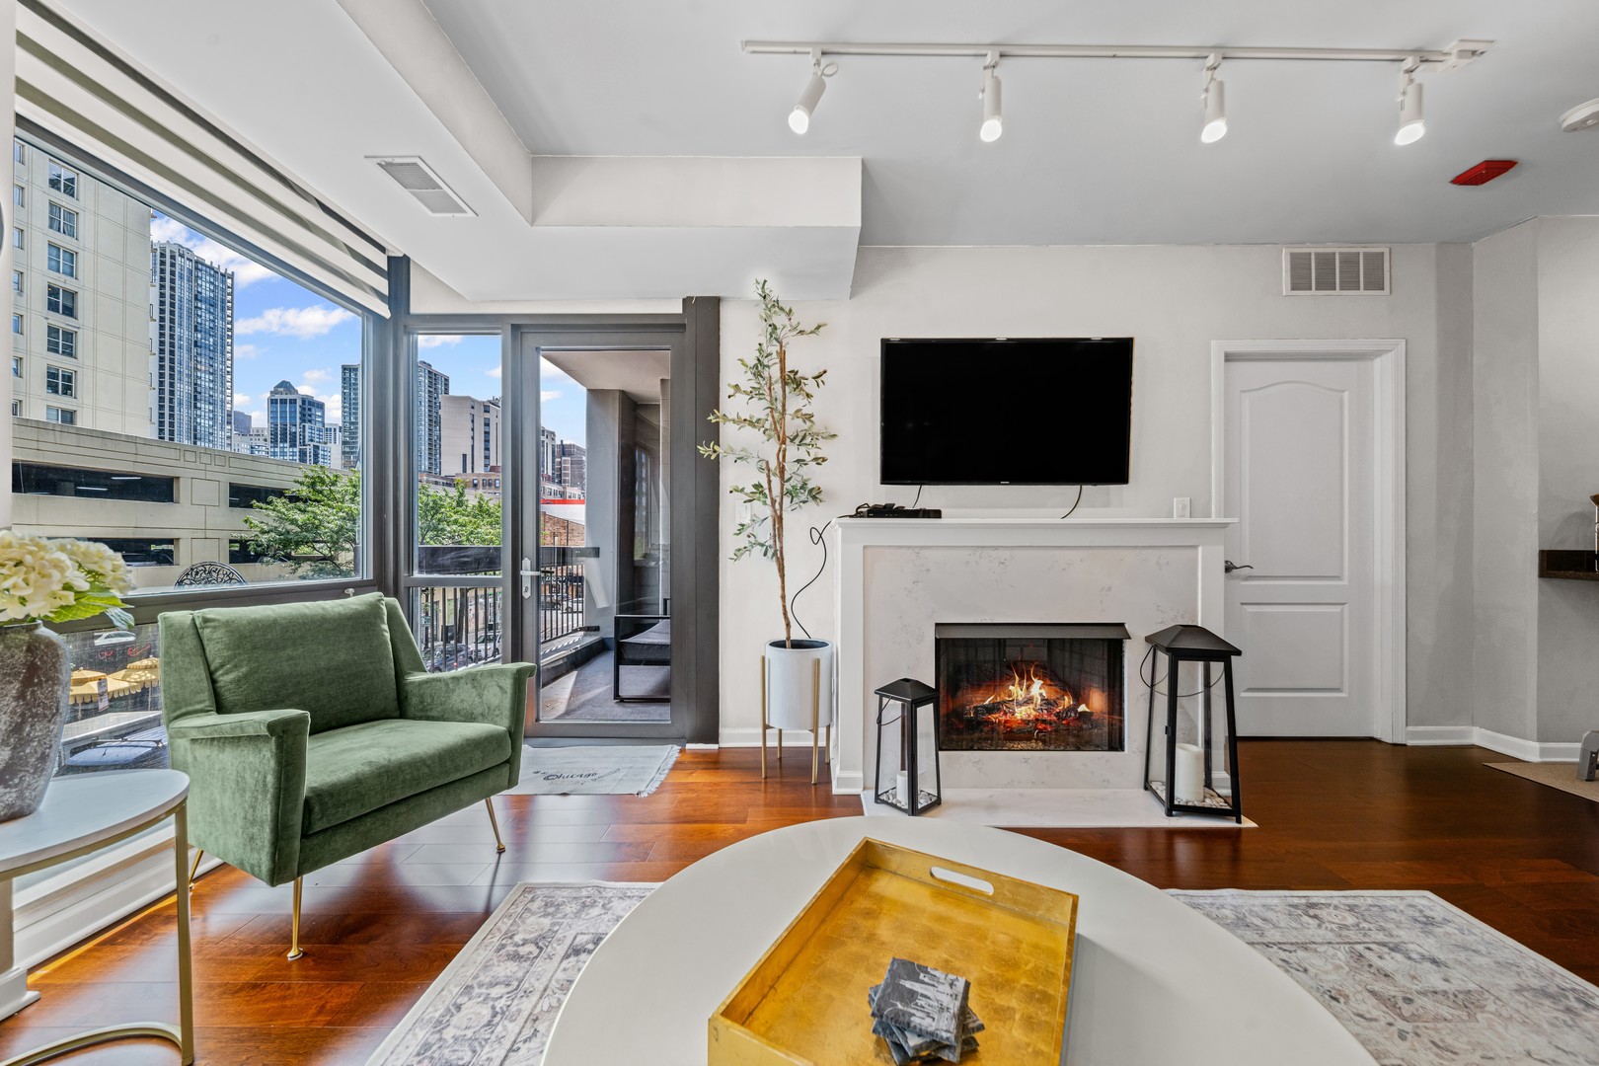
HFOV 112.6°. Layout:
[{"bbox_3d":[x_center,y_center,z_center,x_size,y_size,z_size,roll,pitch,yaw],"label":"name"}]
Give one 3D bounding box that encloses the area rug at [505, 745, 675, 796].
[{"bbox_3d":[-1.040,1.106,2.510,0.850,0.012,0.510,0,0,0],"label":"area rug"}]

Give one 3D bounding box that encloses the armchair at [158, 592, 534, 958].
[{"bbox_3d":[-1.475,0.687,1.785,0.810,0.850,0.730,0,0,31],"label":"armchair"}]

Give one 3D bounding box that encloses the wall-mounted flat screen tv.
[{"bbox_3d":[1.022,-0.597,2.655,1.235,0.710,0.060,0,4,0],"label":"wall-mounted flat screen tv"}]

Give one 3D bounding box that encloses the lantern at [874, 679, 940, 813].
[{"bbox_3d":[0.443,0.846,2.165,0.175,0.510,0.175,0,0,-42],"label":"lantern"}]

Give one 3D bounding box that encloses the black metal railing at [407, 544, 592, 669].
[{"bbox_3d":[-2.250,0.550,4.330,0.080,0.920,2.600,0,-1,1],"label":"black metal railing"}]

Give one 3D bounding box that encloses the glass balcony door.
[{"bbox_3d":[-1.090,0.010,2.860,0.910,2.180,0.080,0,-1,1],"label":"glass balcony door"}]

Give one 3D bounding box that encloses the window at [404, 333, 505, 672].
[{"bbox_3d":[-1.810,0.005,2.800,0.540,2.120,0.080,0,0,0],"label":"window"}]

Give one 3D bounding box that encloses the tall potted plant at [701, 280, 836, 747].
[{"bbox_3d":[-0.120,-0.030,2.480,0.620,2.250,0.540,0,-1,0],"label":"tall potted plant"}]

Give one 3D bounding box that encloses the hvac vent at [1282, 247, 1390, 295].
[{"bbox_3d":[2.785,-1.360,2.770,0.557,0.250,0.025,0,-1,1],"label":"hvac vent"}]

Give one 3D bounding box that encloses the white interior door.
[{"bbox_3d":[2.670,0.082,2.870,0.860,2.040,0.060,0,-1,1],"label":"white interior door"}]

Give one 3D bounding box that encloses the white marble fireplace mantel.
[{"bbox_3d":[0.995,0.527,2.505,1.700,1.170,0.550,0,0,0],"label":"white marble fireplace mantel"}]

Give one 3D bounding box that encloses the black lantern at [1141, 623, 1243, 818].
[{"bbox_3d":[1.558,0.730,2.120,0.245,0.720,0.245,0,-1,12],"label":"black lantern"}]

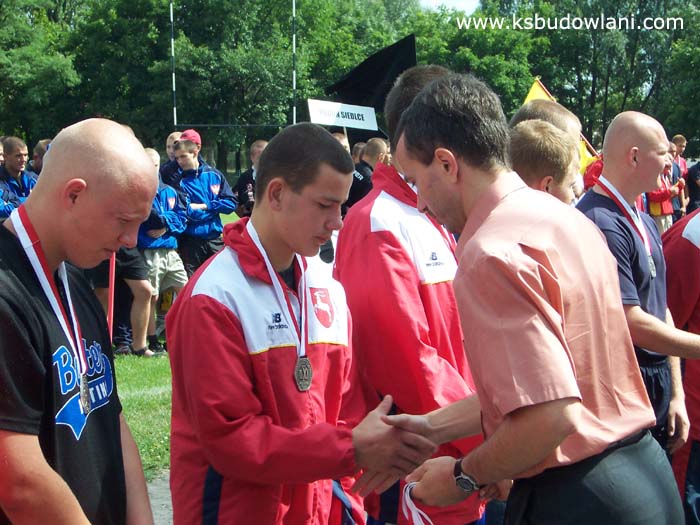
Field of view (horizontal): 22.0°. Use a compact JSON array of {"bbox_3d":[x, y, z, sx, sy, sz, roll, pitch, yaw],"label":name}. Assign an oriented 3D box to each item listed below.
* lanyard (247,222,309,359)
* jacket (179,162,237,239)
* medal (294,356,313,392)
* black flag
[{"bbox_3d":[-0.137,0.051,3.400,0.140,0.265,0.170,-4,5,-40],"label":"lanyard"},{"bbox_3d":[-1.180,-0.513,14.900,0.500,0.640,0.320,1,4,18],"label":"jacket"},{"bbox_3d":[-0.086,0.208,3.330,0.044,0.065,0.007,-3,4,-38],"label":"medal"},{"bbox_3d":[0.181,-1.482,14.500,0.760,0.740,0.250,0,4,5],"label":"black flag"}]

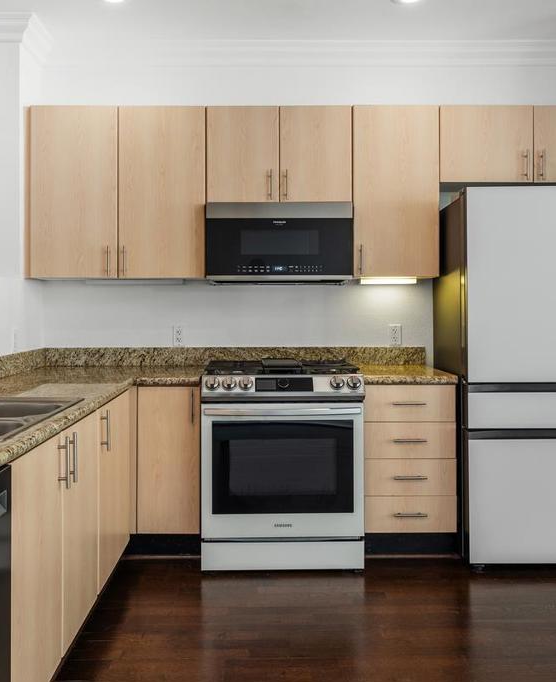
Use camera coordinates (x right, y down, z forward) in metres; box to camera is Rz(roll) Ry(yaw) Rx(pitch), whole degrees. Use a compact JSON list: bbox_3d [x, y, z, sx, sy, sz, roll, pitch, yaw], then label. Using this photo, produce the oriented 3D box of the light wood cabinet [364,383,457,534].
[{"bbox_3d":[0.628,0.552,3.555,0.450,0.715,0.610,0,2,-1],"label":"light wood cabinet"}]

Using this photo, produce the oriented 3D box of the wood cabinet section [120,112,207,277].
[{"bbox_3d":[-0.604,-0.777,3.715,0.458,0.893,0.330,0,1,-1],"label":"wood cabinet section"}]

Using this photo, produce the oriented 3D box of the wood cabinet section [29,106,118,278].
[{"bbox_3d":[-1.064,-0.777,3.715,0.463,0.893,0.330,0,1,-1],"label":"wood cabinet section"}]

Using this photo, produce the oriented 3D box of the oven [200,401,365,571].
[{"bbox_3d":[0.015,0.665,3.500,0.765,0.800,0.670,0,2,-1],"label":"oven"}]

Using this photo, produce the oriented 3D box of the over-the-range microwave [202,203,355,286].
[{"bbox_3d":[0.000,-0.514,3.685,0.759,0.407,0.390,0,1,-1],"label":"over-the-range microwave"}]

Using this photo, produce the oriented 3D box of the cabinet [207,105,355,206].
[{"bbox_3d":[0.004,-0.982,3.715,0.762,0.502,0.330,0,1,-1],"label":"cabinet"}]

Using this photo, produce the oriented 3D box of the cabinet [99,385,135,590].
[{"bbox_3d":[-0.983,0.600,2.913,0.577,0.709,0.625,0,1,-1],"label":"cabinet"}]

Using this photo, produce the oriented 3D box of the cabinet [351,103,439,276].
[{"bbox_3d":[0.613,-0.785,3.715,0.450,0.900,0.330,0,1,-1],"label":"cabinet"}]

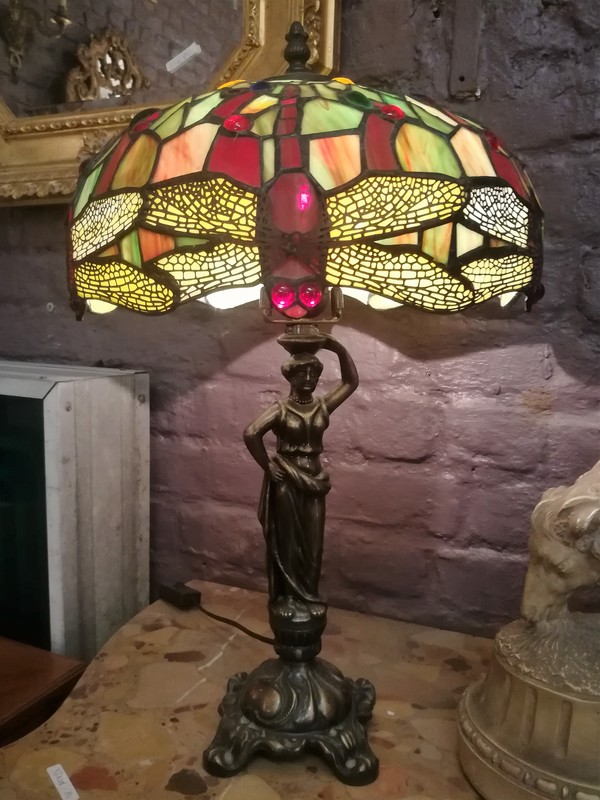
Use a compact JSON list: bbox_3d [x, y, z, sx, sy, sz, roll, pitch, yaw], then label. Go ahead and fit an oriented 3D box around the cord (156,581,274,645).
[{"bbox_3d":[-0.104,0.273,0.783,0.210,0.024,0.042,6,10,34],"label":"cord"}]

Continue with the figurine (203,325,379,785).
[{"bbox_3d":[-0.003,0.123,0.557,0.153,0.383,0.150,0,8,-1],"label":"figurine"}]

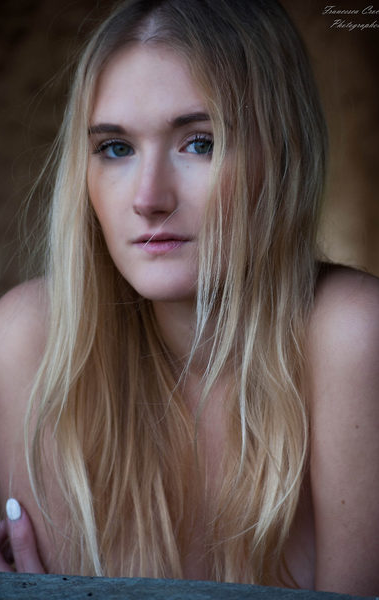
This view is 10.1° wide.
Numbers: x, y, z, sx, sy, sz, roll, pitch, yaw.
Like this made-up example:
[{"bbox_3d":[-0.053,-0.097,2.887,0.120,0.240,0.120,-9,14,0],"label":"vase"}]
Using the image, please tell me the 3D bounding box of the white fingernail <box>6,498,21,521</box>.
[{"bbox_3d":[-0.124,0.148,1.520,0.011,0.016,0.004,-9,-12,15],"label":"white fingernail"}]

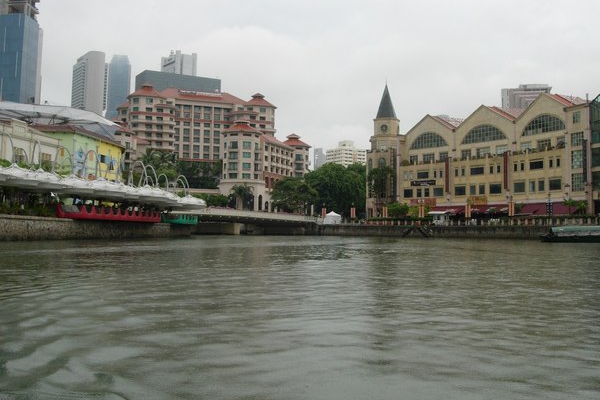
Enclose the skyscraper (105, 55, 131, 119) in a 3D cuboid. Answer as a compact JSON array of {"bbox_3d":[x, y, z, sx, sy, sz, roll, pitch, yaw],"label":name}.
[{"bbox_3d":[-291.531,-91.848,1055.119,38.000,269.000,38.000,1,-3,-16],"label":"skyscraper"}]

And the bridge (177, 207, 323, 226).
[{"bbox_3d":[-12.242,3.741,148.978,38.000,3.400,8.000,2,-3,-25],"label":"bridge"}]

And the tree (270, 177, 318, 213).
[{"bbox_3d":[-1.847,0.088,187.189,14.000,13.200,13.000,1,-3,0],"label":"tree"}]

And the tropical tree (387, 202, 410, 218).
[{"bbox_3d":[22.884,2.960,153.035,5.200,4.900,4.800,0,-3,15],"label":"tropical tree"}]

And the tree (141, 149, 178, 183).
[{"bbox_3d":[-47.478,-8.414,222.589,12.500,17.000,11.000,1,-3,-11],"label":"tree"}]

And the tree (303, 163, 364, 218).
[{"bbox_3d":[9.861,-1.636,188.274,18.000,17.000,16.000,1,-3,0],"label":"tree"}]

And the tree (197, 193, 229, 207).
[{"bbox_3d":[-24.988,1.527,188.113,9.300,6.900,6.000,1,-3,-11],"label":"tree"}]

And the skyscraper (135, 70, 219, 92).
[{"bbox_3d":[-118.489,-47.140,642.747,76.000,146.000,30.000,2,-3,-31],"label":"skyscraper"}]

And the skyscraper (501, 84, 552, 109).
[{"bbox_3d":[188.163,-34.099,547.209,38.000,118.000,28.000,0,-3,6],"label":"skyscraper"}]

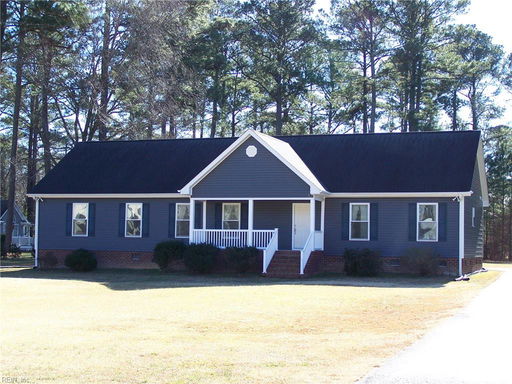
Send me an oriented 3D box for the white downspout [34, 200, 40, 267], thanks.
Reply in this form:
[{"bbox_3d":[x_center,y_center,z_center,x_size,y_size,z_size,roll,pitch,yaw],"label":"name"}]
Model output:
[{"bbox_3d":[-10.750,2.011,46.397,0.120,3.330,0.120,0,-3,19],"label":"white downspout"}]

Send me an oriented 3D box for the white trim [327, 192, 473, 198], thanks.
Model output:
[{"bbox_3d":[6.034,0.130,40.369,6.230,0.220,0.150,0,-3,19],"label":"white trim"}]

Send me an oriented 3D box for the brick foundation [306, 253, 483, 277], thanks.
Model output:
[{"bbox_3d":[6.866,3.378,44.616,6.700,0.800,8.149,0,-3,19],"label":"brick foundation"}]

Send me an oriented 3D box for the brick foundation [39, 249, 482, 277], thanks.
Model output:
[{"bbox_3d":[0.301,3.415,46.870,20.583,0.820,8.149,0,-3,19],"label":"brick foundation"}]

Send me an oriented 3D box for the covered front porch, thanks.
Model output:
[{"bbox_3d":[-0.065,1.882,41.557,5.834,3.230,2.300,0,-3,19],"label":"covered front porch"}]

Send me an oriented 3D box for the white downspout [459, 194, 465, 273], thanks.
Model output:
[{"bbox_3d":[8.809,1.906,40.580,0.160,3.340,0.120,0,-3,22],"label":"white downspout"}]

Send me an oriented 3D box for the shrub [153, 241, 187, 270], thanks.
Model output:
[{"bbox_3d":[-3.872,2.950,43.064,1.560,1.350,1.400,0,-3,19],"label":"shrub"}]

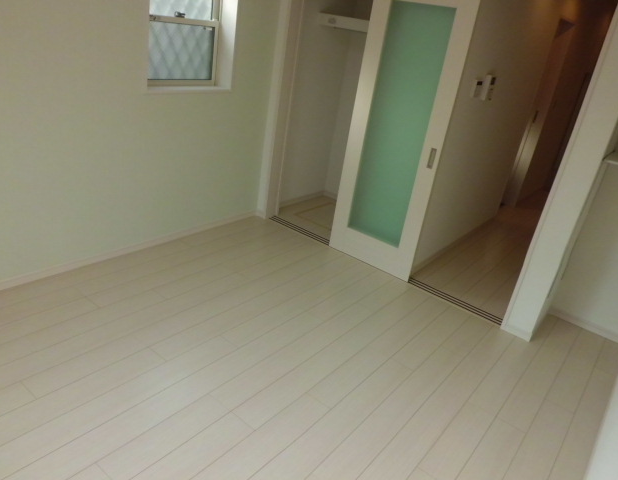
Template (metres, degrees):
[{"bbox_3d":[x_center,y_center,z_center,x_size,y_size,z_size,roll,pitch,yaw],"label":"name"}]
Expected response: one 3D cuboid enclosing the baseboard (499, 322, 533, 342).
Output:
[{"bbox_3d":[1.324,0.580,3.058,0.177,0.060,0.015,25,29,32],"label":"baseboard"}]

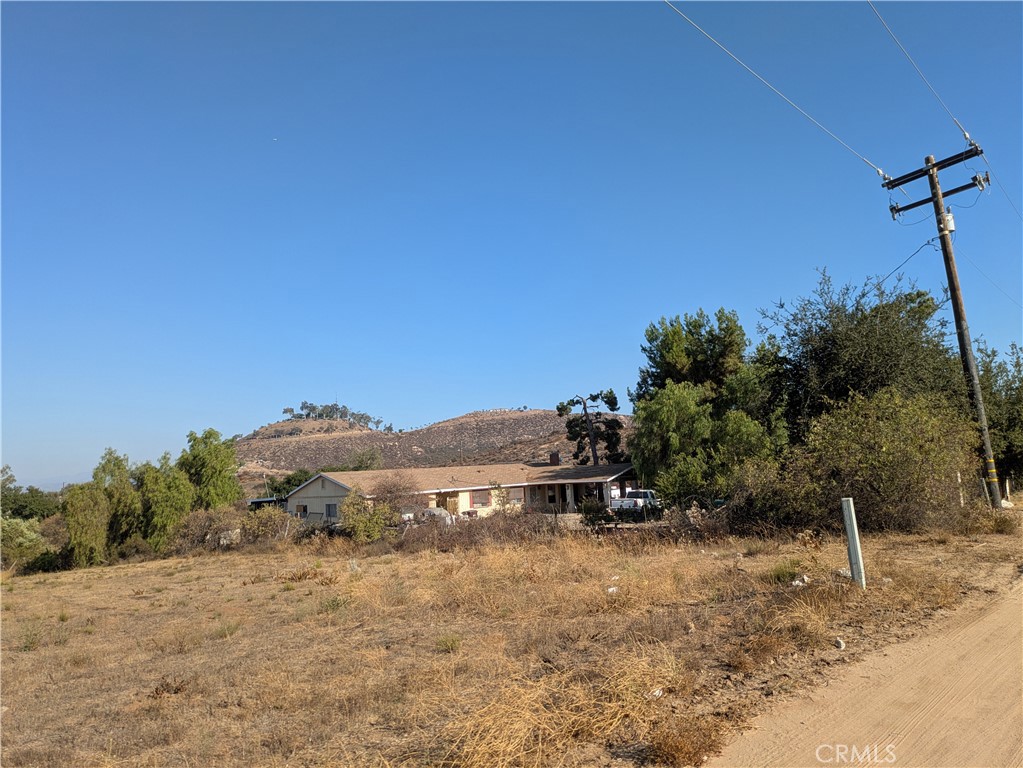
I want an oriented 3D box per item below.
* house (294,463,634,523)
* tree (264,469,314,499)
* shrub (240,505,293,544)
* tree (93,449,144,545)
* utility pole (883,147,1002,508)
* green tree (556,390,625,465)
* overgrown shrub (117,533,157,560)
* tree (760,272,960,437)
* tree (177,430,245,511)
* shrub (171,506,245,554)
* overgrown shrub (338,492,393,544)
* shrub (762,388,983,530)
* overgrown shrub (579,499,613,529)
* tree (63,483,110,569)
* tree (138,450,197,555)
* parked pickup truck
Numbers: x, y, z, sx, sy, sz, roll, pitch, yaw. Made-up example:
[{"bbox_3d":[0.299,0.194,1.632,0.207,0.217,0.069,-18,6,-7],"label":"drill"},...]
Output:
[{"bbox_3d":[-2.303,8.039,54.178,16.900,4.300,22.000,-9,-9,44],"label":"house"},{"bbox_3d":[-23.213,11.439,77.283,5.007,5.177,4.500,0,-7,-17],"label":"tree"},{"bbox_3d":[-11.113,6.370,33.526,2.240,1.788,2.300,0,-7,-18],"label":"shrub"},{"bbox_3d":[-21.130,6.119,39.639,2.370,5.311,3.000,2,-8,-28],"label":"tree"},{"bbox_3d":[12.893,-1.643,21.092,2.550,10.269,0.650,-13,-9,42],"label":"utility pole"},{"bbox_3d":[7.255,5.844,66.729,6.110,10.570,6.110,-4,-7,6],"label":"green tree"},{"bbox_3d":[-20.982,9.091,41.354,2.000,1.540,1.700,0,-7,-27],"label":"overgrown shrub"},{"bbox_3d":[12.091,0.098,25.621,6.248,8.108,6.300,-5,-8,25],"label":"tree"},{"bbox_3d":[-17.798,5.710,43.703,3.726,6.163,4.200,1,-7,-22],"label":"tree"},{"bbox_3d":[-17.448,8.403,42.419,3.930,2.710,2.950,0,-7,-22],"label":"shrub"},{"bbox_3d":[-7.702,7.090,38.989,2.790,2.700,2.650,-2,-7,-11],"label":"overgrown shrub"},{"bbox_3d":[8.702,1.710,17.888,4.828,3.214,4.200,-5,-8,25],"label":"shrub"},{"bbox_3d":[4.819,7.427,42.398,1.930,1.690,1.840,-4,-7,6],"label":"overgrown shrub"},{"bbox_3d":[-23.587,7.782,41.018,2.380,4.600,2.380,1,-8,-30],"label":"tree"},{"bbox_3d":[-20.588,7.048,44.106,3.350,5.910,3.350,0,-7,-25],"label":"tree"},{"bbox_3d":[9.068,8.070,49.308,2.000,1.940,5.850,-8,-9,39],"label":"parked pickup truck"}]

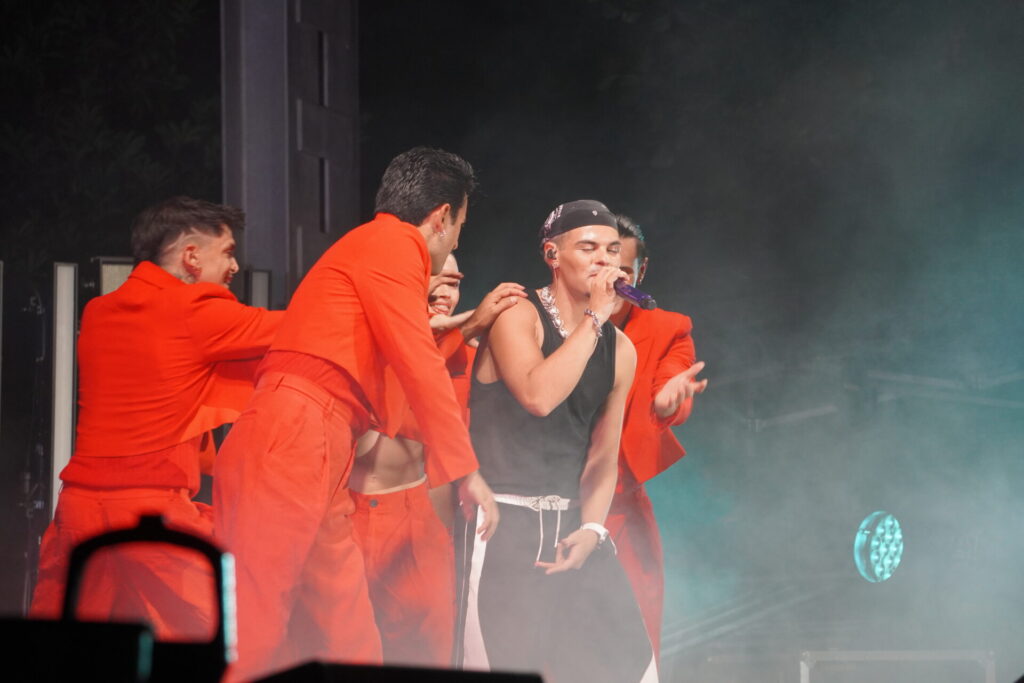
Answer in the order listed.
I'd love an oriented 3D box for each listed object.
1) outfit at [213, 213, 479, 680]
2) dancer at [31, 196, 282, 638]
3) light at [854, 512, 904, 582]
[{"bbox_3d":[-0.379,0.482,10.100,0.640,1.530,0.600,1,-4,-22],"label":"outfit"},{"bbox_3d":[-0.758,0.492,10.700,0.720,1.690,0.620,3,-5,-44],"label":"dancer"},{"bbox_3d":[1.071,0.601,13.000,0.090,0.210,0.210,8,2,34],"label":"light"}]

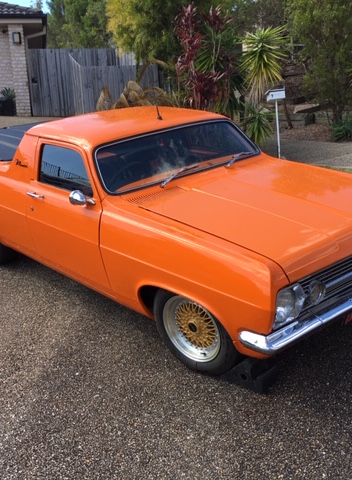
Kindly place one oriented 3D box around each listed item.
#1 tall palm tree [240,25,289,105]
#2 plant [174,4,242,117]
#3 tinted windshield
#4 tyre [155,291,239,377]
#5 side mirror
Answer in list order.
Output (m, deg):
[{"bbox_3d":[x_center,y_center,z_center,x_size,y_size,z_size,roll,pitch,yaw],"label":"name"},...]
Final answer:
[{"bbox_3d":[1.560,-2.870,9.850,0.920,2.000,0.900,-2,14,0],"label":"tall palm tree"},{"bbox_3d":[0.640,-3.280,10.750,1.350,2.500,1.150,-2,14,0],"label":"plant"},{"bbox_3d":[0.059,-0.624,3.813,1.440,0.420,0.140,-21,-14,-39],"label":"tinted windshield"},{"bbox_3d":[0.159,0.480,3.124,0.600,0.600,0.215,15,27,41],"label":"tyre"},{"bbox_3d":[-0.573,-0.268,3.302,0.145,0.095,0.100,-15,23,-28],"label":"side mirror"}]

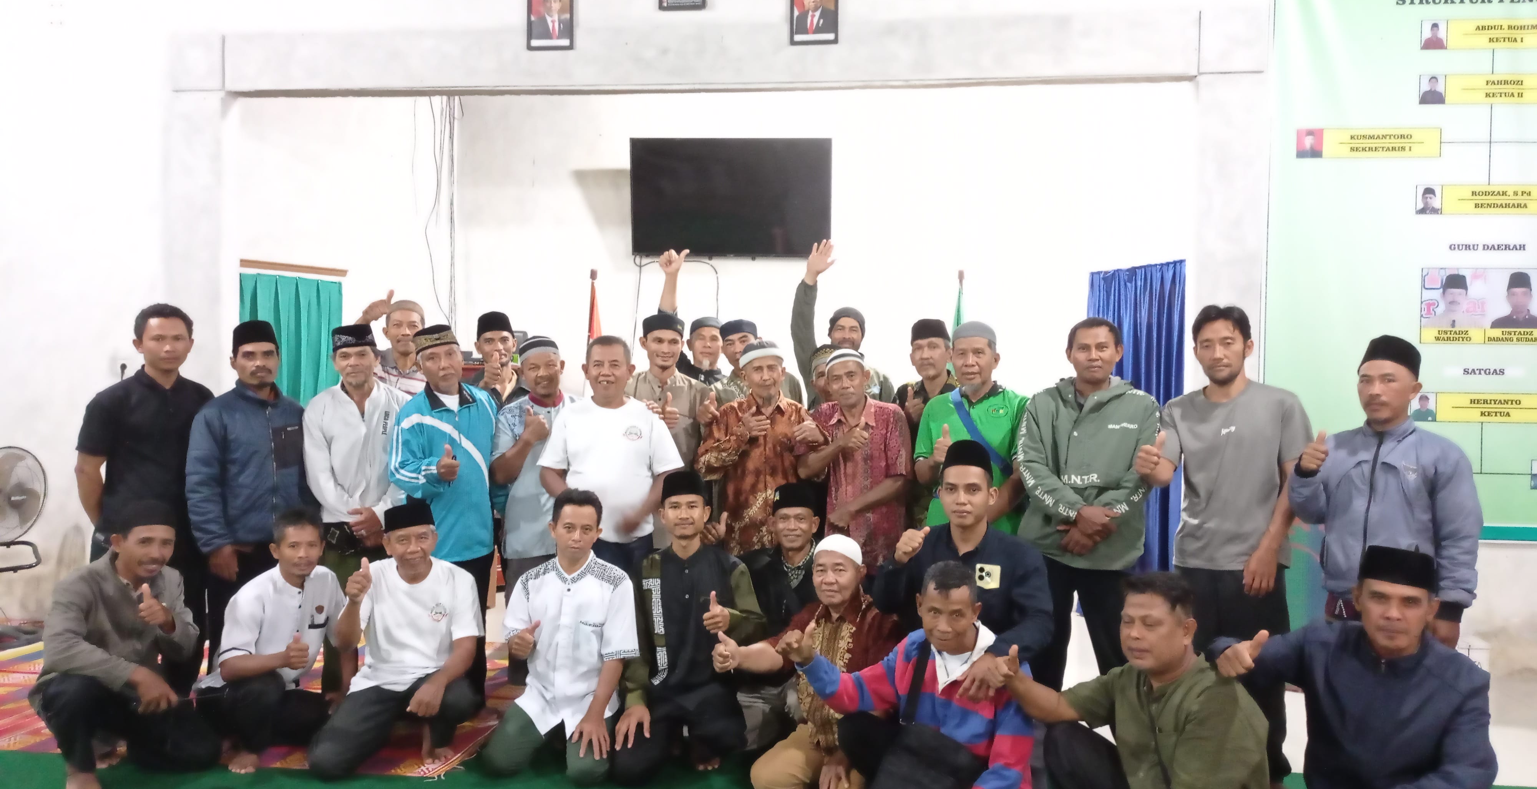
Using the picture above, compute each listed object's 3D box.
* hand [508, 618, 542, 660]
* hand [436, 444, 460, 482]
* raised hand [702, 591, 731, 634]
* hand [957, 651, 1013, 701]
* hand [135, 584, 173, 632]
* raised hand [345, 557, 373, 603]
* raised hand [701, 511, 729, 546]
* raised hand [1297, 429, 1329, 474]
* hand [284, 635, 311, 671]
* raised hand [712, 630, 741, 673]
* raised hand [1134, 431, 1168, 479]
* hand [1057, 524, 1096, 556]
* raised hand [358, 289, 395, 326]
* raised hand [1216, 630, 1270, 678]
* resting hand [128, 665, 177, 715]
[{"bbox_3d":[-0.835,0.836,4.250,0.068,0.130,0.092,25,0,-23],"label":"hand"},{"bbox_3d":[-1.162,0.247,4.500,0.065,0.132,0.090,-1,3,-21],"label":"hand"},{"bbox_3d":[-0.177,0.738,4.220,0.065,0.138,0.090,-6,0,33],"label":"raised hand"},{"bbox_3d":[0.606,0.787,3.470,0.145,0.135,0.090,1,1,10],"label":"hand"},{"bbox_3d":[-1.970,0.683,3.980,0.115,0.145,0.100,0,2,-17],"label":"hand"},{"bbox_3d":[-1.401,0.633,4.250,0.095,0.150,0.100,0,1,-18],"label":"raised hand"},{"bbox_3d":[-0.200,0.501,4.650,0.105,0.128,0.095,1,2,0],"label":"raised hand"},{"bbox_3d":[1.589,0.168,3.620,0.088,0.125,0.100,1,1,24],"label":"raised hand"},{"bbox_3d":[-1.594,0.875,4.200,0.092,0.128,0.095,0,2,-17],"label":"hand"},{"bbox_3d":[-0.132,0.811,3.920,0.065,0.130,0.090,-15,0,24],"label":"raised hand"},{"bbox_3d":[1.185,0.186,3.850,0.105,0.143,0.105,1,2,11],"label":"raised hand"},{"bbox_3d":[1.029,0.482,4.150,0.125,0.115,0.085,1,1,14],"label":"hand"},{"bbox_3d":[-1.675,-0.372,5.300,0.110,0.130,0.065,12,0,26],"label":"raised hand"},{"bbox_3d":[1.252,0.685,3.280,0.065,0.130,0.095,32,0,-44],"label":"raised hand"},{"bbox_3d":[-1.944,0.933,3.920,0.150,0.140,0.120,0,2,-19],"label":"resting hand"}]

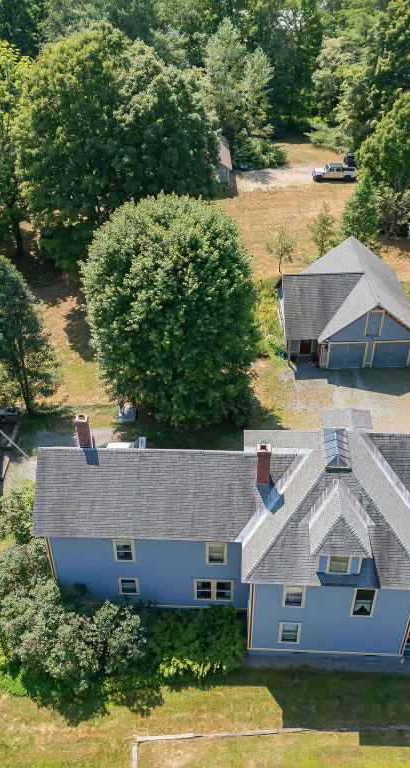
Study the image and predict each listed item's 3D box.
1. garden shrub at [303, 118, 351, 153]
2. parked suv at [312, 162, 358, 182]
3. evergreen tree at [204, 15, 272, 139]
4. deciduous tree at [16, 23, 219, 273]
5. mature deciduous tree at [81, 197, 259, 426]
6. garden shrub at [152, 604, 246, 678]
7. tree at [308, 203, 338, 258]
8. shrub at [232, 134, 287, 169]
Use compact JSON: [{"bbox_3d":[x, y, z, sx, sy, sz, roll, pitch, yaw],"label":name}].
[{"bbox_3d":[16.415,-33.459,94.811,6.400,4.000,5.500,-1,37,0],"label":"garden shrub"},{"bbox_3d":[16.526,-26.986,90.164,5.480,1.860,1.900,1,36,3],"label":"parked suv"},{"bbox_3d":[4.302,-38.758,92.229,9.200,15.800,8.400,-1,37,0],"label":"evergreen tree"},{"bbox_3d":[-7.966,-21.504,66.442,18.361,22.024,18.361,1,36,3],"label":"deciduous tree"},{"bbox_3d":[-2.152,-4.449,46.779,11.400,15.600,11.400,-1,37,0],"label":"mature deciduous tree"},{"bbox_3d":[-0.375,12.515,35.144,4.700,2.400,3.400,-1,37,0],"label":"garden shrub"},{"bbox_3d":[11.822,-15.534,71.575,2.967,5.651,2.967,1,36,3],"label":"tree"},{"bbox_3d":[6.956,-29.848,90.562,7.000,3.500,6.000,-1,37,0],"label":"shrub"}]

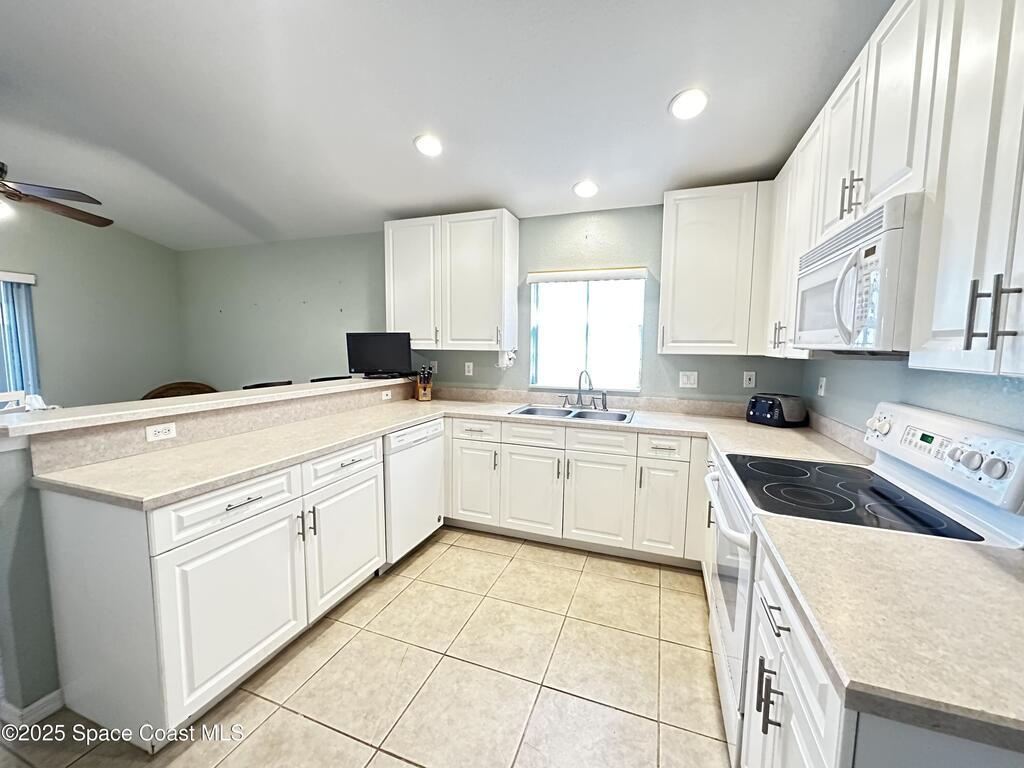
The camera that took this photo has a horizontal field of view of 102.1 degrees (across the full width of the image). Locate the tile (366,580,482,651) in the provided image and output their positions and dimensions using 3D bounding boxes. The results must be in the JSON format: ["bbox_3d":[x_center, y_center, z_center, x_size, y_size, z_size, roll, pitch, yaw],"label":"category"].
[{"bbox_3d":[-0.449,1.221,2.195,0.465,0.015,0.465,3,6,20],"label":"tile"}]

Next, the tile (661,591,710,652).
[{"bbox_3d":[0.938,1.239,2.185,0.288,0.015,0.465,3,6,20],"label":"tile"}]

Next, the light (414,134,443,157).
[{"bbox_3d":[-0.508,-1.452,2.521,0.170,0.030,0.170,5,-5,0],"label":"light"}]

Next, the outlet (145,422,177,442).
[{"bbox_3d":[-1.586,0.220,1.876,0.010,0.070,0.114,3,6,20],"label":"outlet"}]

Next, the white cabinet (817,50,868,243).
[{"bbox_3d":[1.384,-0.851,1.511,0.320,0.565,0.395,3,6,20],"label":"white cabinet"}]

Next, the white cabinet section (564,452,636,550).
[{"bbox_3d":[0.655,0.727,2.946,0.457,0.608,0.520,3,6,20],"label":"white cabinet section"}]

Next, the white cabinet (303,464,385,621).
[{"bbox_3d":[-1.111,0.781,2.265,0.560,0.640,0.580,3,6,20],"label":"white cabinet"}]

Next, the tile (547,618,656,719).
[{"bbox_3d":[0.425,1.262,1.879,0.465,0.015,0.465,3,6,20],"label":"tile"}]

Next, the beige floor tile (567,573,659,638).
[{"bbox_3d":[0.580,1.210,2.293,0.457,0.010,0.457,3,6,20],"label":"beige floor tile"}]

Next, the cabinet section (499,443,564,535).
[{"bbox_3d":[0.224,0.707,3.102,0.455,0.611,0.520,3,6,20],"label":"cabinet section"}]

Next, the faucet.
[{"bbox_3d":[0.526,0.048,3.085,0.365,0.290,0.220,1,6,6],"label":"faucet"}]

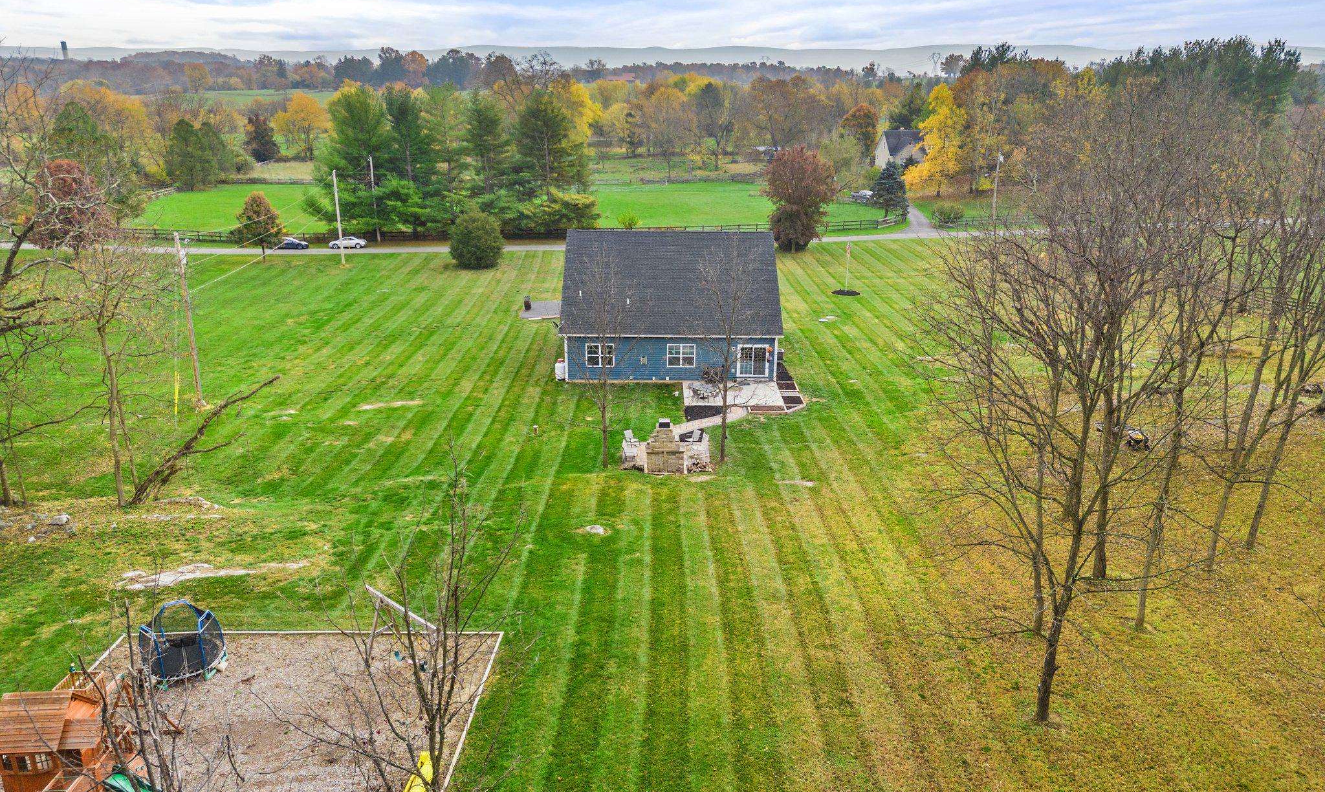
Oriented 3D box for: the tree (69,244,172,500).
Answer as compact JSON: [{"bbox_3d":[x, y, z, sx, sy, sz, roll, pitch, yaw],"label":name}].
[{"bbox_3d":[-23.074,-0.779,39.005,4.700,11.700,4.700,0,20,0],"label":"tree"}]

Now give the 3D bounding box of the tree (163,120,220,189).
[{"bbox_3d":[-83.961,-43.008,164.131,9.500,12.300,8.000,0,20,0],"label":"tree"}]

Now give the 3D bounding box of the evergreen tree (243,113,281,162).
[{"bbox_3d":[-93.545,-60.380,214.525,8.944,10.965,8.944,0,20,0],"label":"evergreen tree"}]

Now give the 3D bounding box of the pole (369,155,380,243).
[{"bbox_3d":[-35.274,-24.148,112.611,0.320,10.500,0.320,0,20,0],"label":"pole"}]

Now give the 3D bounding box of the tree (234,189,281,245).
[{"bbox_3d":[-44.825,-18.773,101.874,5.400,7.900,5.400,0,20,0],"label":"tree"}]

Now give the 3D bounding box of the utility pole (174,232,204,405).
[{"bbox_3d":[-28.411,-4.466,55.235,0.800,10.667,0.600,0,20,0],"label":"utility pole"}]

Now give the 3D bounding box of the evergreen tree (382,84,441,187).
[{"bbox_3d":[-31.877,-29.878,116.663,7.624,18.476,7.624,0,20,0],"label":"evergreen tree"}]

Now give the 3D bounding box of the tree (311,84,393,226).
[{"bbox_3d":[-39.370,-29.878,116.663,10.516,18.476,10.516,0,20,0],"label":"tree"}]

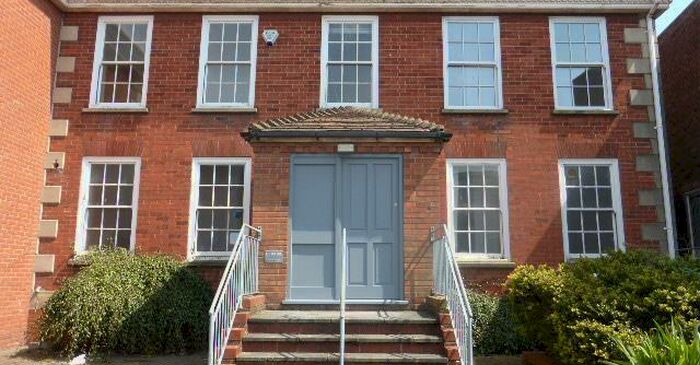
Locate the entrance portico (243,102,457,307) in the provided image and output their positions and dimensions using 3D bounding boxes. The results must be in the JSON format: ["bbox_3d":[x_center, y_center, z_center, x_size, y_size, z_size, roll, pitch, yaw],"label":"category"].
[{"bbox_3d":[-0.043,0.178,7.651,2.795,3.260,2.210,0,-10,1],"label":"entrance portico"}]

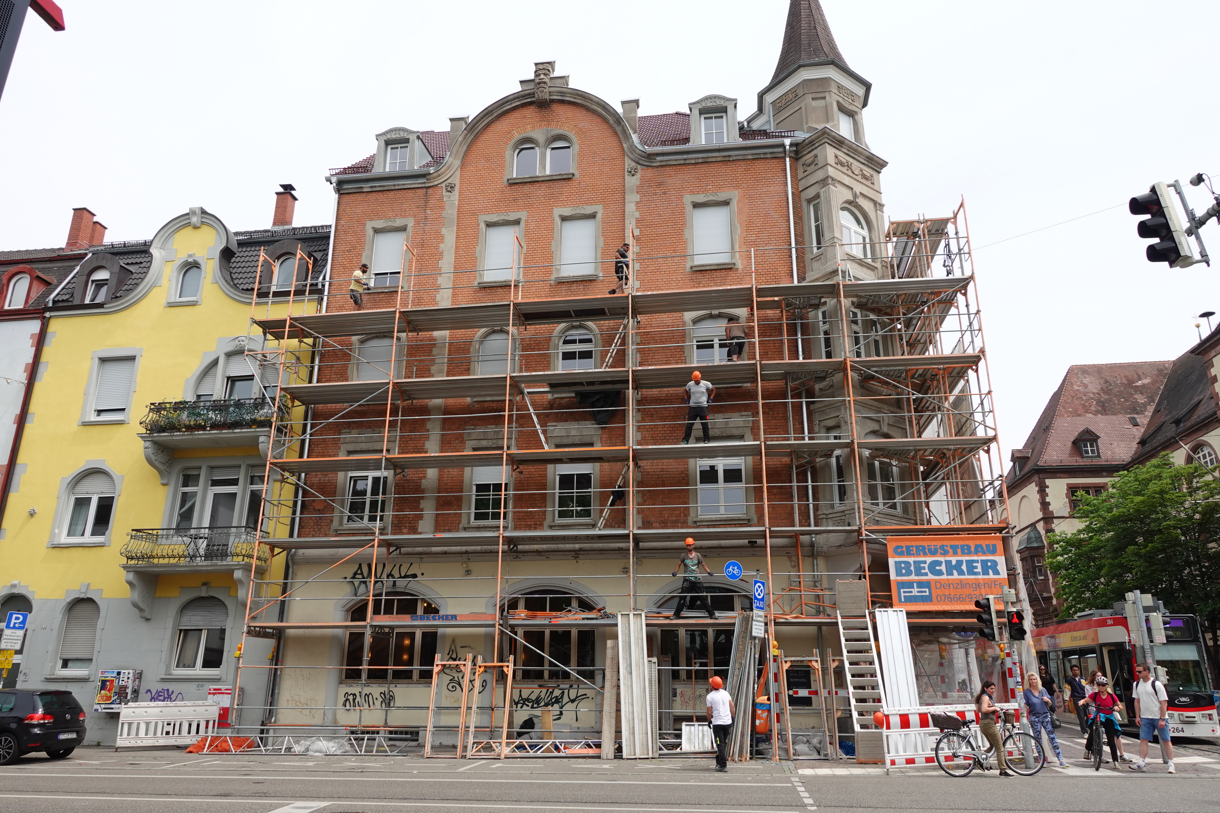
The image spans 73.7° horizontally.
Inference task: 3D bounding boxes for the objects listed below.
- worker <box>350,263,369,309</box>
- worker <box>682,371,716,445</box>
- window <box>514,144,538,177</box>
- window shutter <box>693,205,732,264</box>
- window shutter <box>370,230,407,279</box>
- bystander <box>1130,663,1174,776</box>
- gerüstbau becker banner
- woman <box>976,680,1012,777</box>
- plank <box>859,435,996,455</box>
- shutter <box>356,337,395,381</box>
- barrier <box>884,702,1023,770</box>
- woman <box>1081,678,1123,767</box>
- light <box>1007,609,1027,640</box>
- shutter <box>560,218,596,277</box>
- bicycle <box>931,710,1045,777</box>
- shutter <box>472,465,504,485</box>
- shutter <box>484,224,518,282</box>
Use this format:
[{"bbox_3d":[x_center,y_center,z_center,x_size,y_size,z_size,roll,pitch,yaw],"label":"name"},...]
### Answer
[{"bbox_3d":[-6.915,-3.180,22.477,0.560,1.770,0.480,-2,-19,8],"label":"worker"},{"bbox_3d":[2.127,0.064,19.626,0.780,1.880,0.450,-2,-19,7],"label":"worker"},{"bbox_3d":[-2.456,-7.306,24.132,0.745,1.130,0.100,-2,-18,8],"label":"window"},{"bbox_3d":[2.801,-4.738,22.342,1.020,1.800,0.120,-2,-19,8],"label":"window shutter"},{"bbox_3d":[-6.439,-4.527,23.870,1.000,1.360,0.080,-2,-18,8],"label":"window shutter"},{"bbox_3d":[9.692,5.538,14.574,0.440,1.831,0.560,13,-22,-34],"label":"bystander"},{"bbox_3d":[7.235,3.559,17.439,2.345,1.565,0.040,-2,-18,8],"label":"gerüstbau becker banner"},{"bbox_3d":[6.794,5.650,14.368,0.530,1.547,0.460,-3,-19,11],"label":"woman"},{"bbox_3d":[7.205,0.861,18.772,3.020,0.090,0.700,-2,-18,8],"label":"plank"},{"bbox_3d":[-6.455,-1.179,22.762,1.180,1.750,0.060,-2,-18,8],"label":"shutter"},{"bbox_3d":[6.264,5.970,14.725,3.230,1.050,0.250,8,-20,-22],"label":"barrier"},{"bbox_3d":[9.292,5.916,15.352,0.660,1.598,0.500,-10,-21,28],"label":"woman"},{"bbox_3d":[8.027,4.322,16.060,0.280,0.590,0.250,-2,-18,8],"label":"light"},{"bbox_3d":[-0.895,-4.500,22.972,1.000,1.850,0.060,-2,-18,8],"label":"shutter"},{"bbox_3d":[6.546,5.843,14.151,1.800,1.110,0.600,-1,-18,3],"label":"bicycle"},{"bbox_3d":[-3.110,1.626,21.372,0.980,0.840,0.080,-2,-18,8],"label":"shutter"},{"bbox_3d":[-3.079,-4.370,23.154,1.000,1.800,0.120,-2,-19,8],"label":"shutter"}]

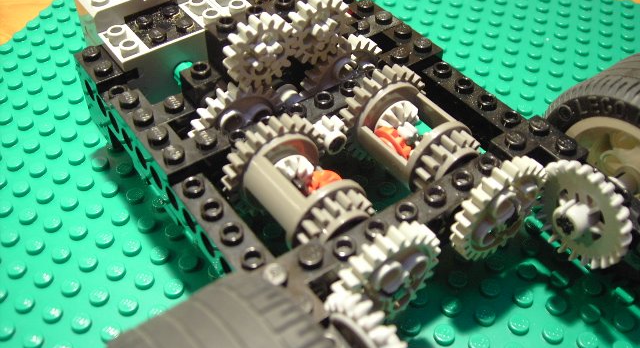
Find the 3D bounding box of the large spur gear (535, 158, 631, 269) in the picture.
[{"bbox_3d":[0.057,0.009,0.144,0.007,0.025,0.025,-24,50,-23],"label":"large spur gear"}]

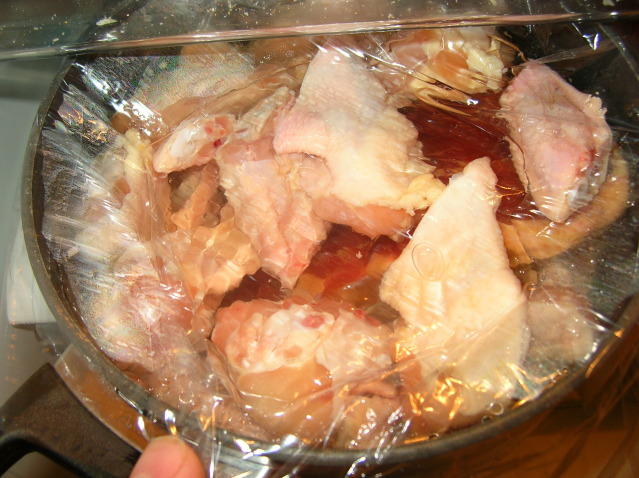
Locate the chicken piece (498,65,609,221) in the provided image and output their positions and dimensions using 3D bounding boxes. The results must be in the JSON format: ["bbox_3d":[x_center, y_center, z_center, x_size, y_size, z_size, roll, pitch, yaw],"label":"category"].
[{"bbox_3d":[0.106,-0.046,0.301,0.047,0.030,0.082,-3,59,-1],"label":"chicken piece"}]

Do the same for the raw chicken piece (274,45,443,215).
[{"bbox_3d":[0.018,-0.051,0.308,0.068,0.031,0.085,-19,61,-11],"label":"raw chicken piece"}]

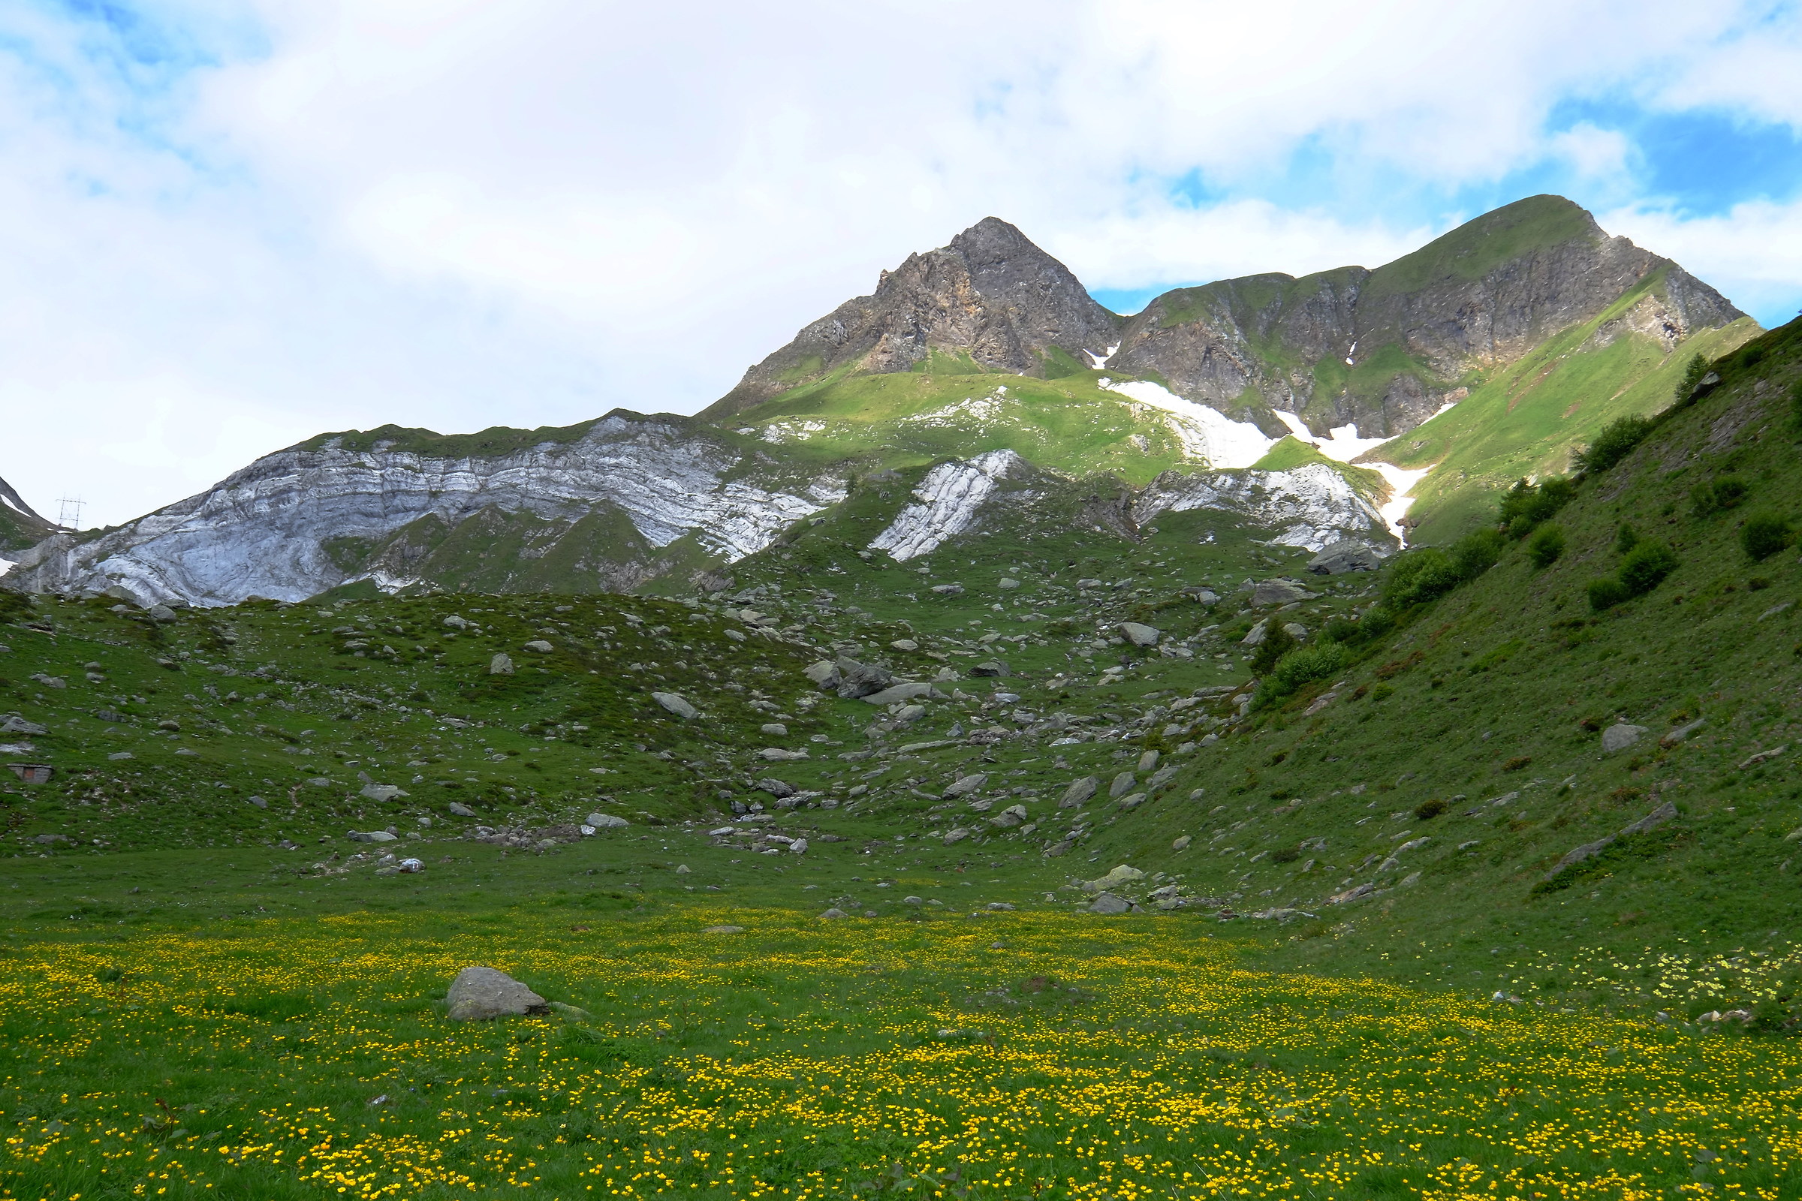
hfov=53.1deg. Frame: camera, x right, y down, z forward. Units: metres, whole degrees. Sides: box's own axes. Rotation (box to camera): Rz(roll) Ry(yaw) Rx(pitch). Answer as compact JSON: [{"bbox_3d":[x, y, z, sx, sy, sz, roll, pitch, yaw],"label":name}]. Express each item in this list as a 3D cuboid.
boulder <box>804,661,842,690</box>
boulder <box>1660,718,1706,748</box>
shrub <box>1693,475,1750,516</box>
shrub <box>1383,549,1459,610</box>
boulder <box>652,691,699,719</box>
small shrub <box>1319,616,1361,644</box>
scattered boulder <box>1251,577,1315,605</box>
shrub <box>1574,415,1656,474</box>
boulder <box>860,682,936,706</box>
[{"bbox_3d":[-5.507,5.261,127.000,2.838,1.985,2.554,0,-7,-2],"label":"boulder"},{"bbox_3d":[16.062,2.704,37.000,0.861,0.546,0.694,2,-7,0],"label":"boulder"},{"bbox_3d":[27.792,-3.552,61.000,1.759,1.286,1.661,2,-7,0],"label":"shrub"},{"bbox_3d":[29.742,-1.288,103.000,4.057,3.144,3.832,2,-7,0],"label":"shrub"},{"bbox_3d":[-13.543,6.289,108.000,2.869,1.524,2.152,1,-7,-7],"label":"boulder"},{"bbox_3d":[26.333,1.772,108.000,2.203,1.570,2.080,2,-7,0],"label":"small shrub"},{"bbox_3d":[40.304,-0.891,190.000,6.829,2.970,5.121,-2,-7,12],"label":"scattered boulder"},{"bbox_3d":[38.791,-8.501,98.000,3.860,2.991,3.646,2,-7,0],"label":"shrub"},{"bbox_3d":[-0.143,6.341,122.000,5.147,1.540,3.603,0,-7,0],"label":"boulder"}]

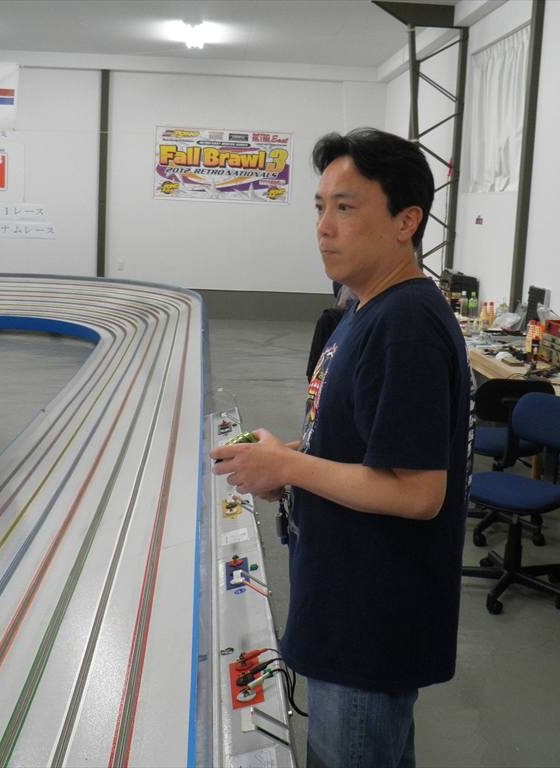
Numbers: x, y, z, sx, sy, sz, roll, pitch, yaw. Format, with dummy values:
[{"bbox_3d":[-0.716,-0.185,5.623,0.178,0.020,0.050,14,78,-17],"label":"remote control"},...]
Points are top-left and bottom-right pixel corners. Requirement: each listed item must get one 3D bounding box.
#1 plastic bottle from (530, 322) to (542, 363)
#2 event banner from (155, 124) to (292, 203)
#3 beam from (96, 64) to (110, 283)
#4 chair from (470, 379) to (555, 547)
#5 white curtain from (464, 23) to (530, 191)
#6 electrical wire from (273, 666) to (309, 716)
[{"bbox_3d":[1.551,-0.228,6.050,0.065,0.200,0.065,-1,10,-21],"label":"plastic bottle"},{"bbox_3d":[-0.785,-3.011,13.859,1.880,0.985,0.020,2,10,-4],"label":"event banner"},{"bbox_3d":[-2.431,-2.646,13.772,0.125,3.150,0.100,2,10,-4],"label":"beam"},{"bbox_3d":[1.115,0.340,5.025,0.550,0.830,0.580,3,10,2],"label":"chair"},{"bbox_3d":[1.789,-2.239,8.381,0.100,1.250,1.780,2,10,-4],"label":"white curtain"},{"bbox_3d":[0.019,0.566,1.850,0.100,0.100,0.080,2,10,-4],"label":"electrical wire"}]

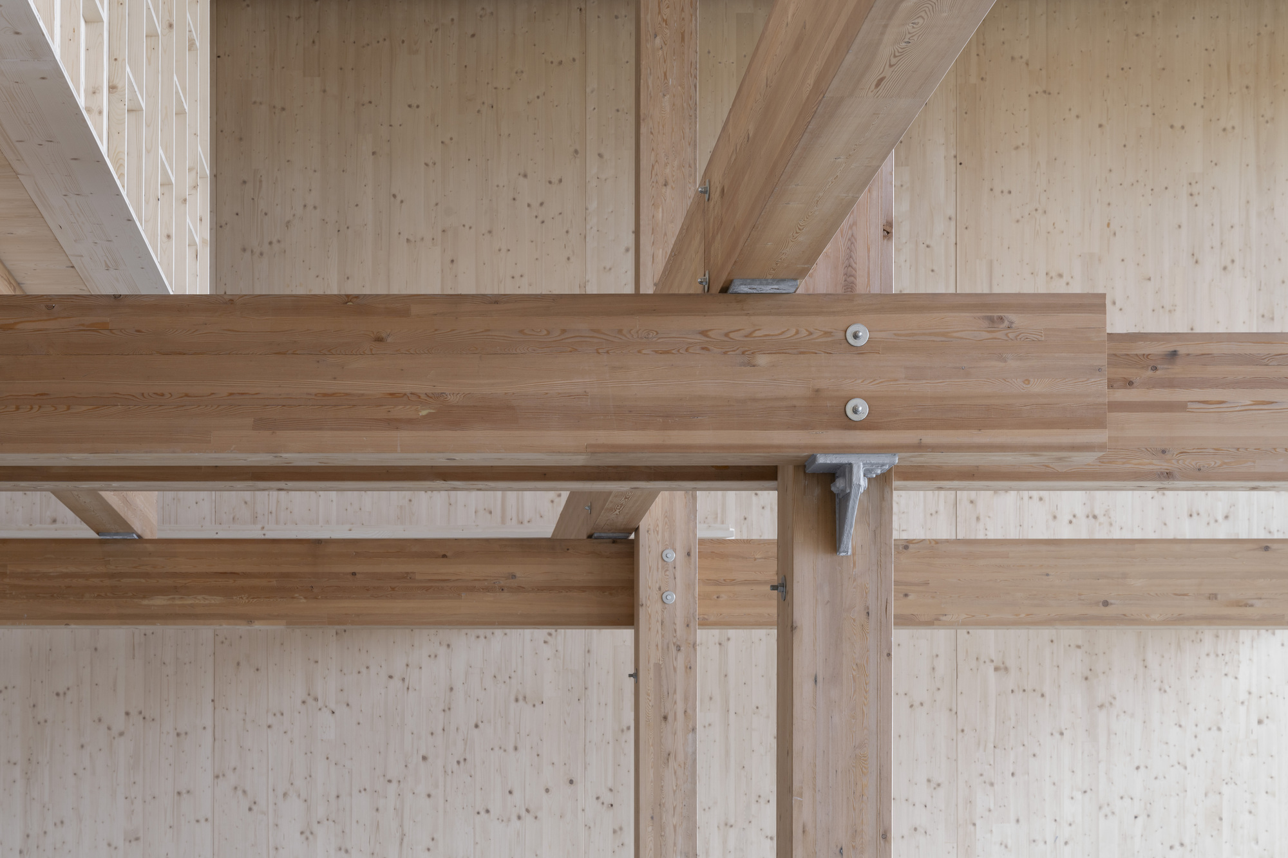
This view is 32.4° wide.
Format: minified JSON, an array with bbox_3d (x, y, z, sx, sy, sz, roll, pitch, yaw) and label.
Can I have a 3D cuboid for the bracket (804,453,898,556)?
[{"bbox_3d":[0.638,0.234,6.800,0.246,0.283,0.191,1,-9,-5],"label":"bracket"}]

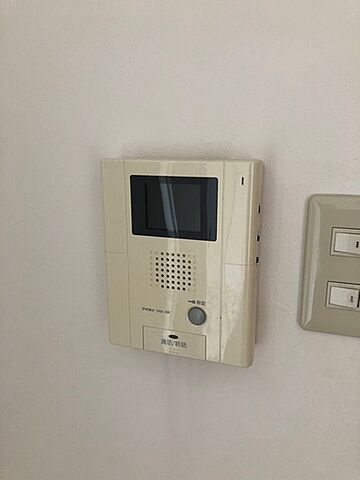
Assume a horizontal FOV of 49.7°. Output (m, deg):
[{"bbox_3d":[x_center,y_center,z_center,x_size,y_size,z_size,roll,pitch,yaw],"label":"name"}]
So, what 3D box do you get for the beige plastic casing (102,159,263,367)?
[{"bbox_3d":[0.001,0.017,0.353,0.137,0.175,0.034,4,13,18],"label":"beige plastic casing"}]

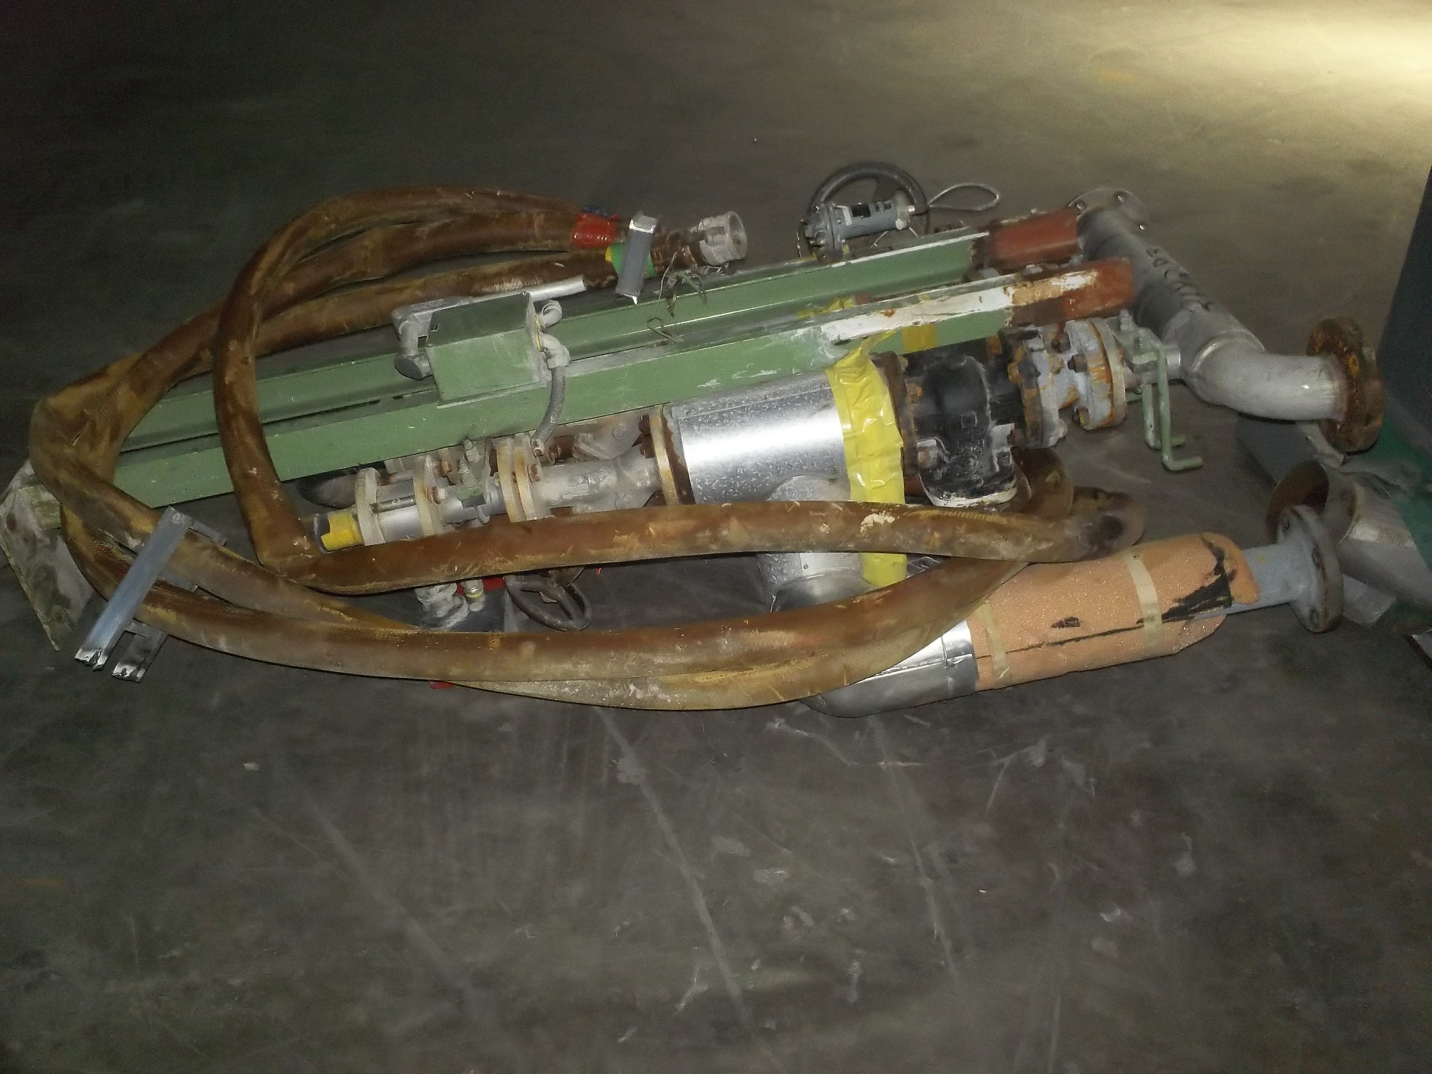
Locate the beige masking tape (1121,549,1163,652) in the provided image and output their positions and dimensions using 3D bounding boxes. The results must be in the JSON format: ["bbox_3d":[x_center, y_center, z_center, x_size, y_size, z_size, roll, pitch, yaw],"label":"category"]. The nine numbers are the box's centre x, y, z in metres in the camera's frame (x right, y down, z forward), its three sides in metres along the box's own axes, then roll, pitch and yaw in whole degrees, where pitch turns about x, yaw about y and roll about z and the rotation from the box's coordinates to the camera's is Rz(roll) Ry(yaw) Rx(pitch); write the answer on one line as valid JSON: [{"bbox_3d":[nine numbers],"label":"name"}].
[{"bbox_3d":[0.637,0.102,2.388,0.029,0.168,0.168,-11,40,0],"label":"beige masking tape"}]

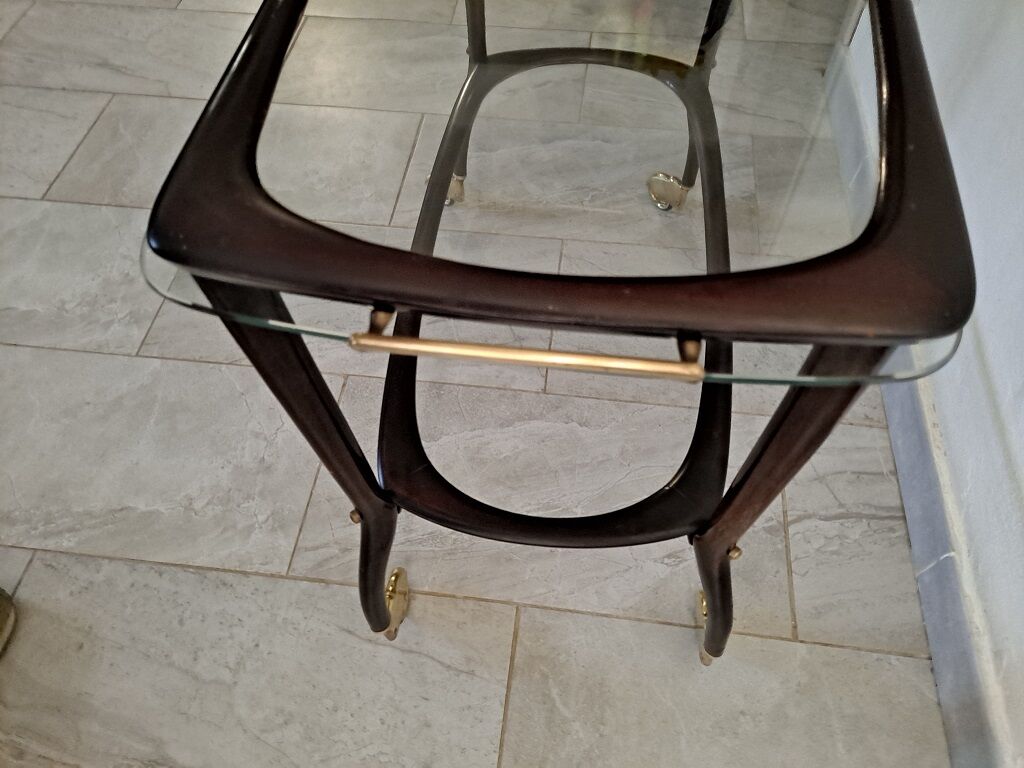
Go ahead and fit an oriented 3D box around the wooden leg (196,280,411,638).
[{"bbox_3d":[-0.141,0.111,0.637,0.084,0.650,0.105,5,57,5],"label":"wooden leg"}]

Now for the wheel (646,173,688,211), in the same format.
[{"bbox_3d":[0.268,-0.325,1.263,0.072,0.062,0.034,0,57,2],"label":"wheel"}]

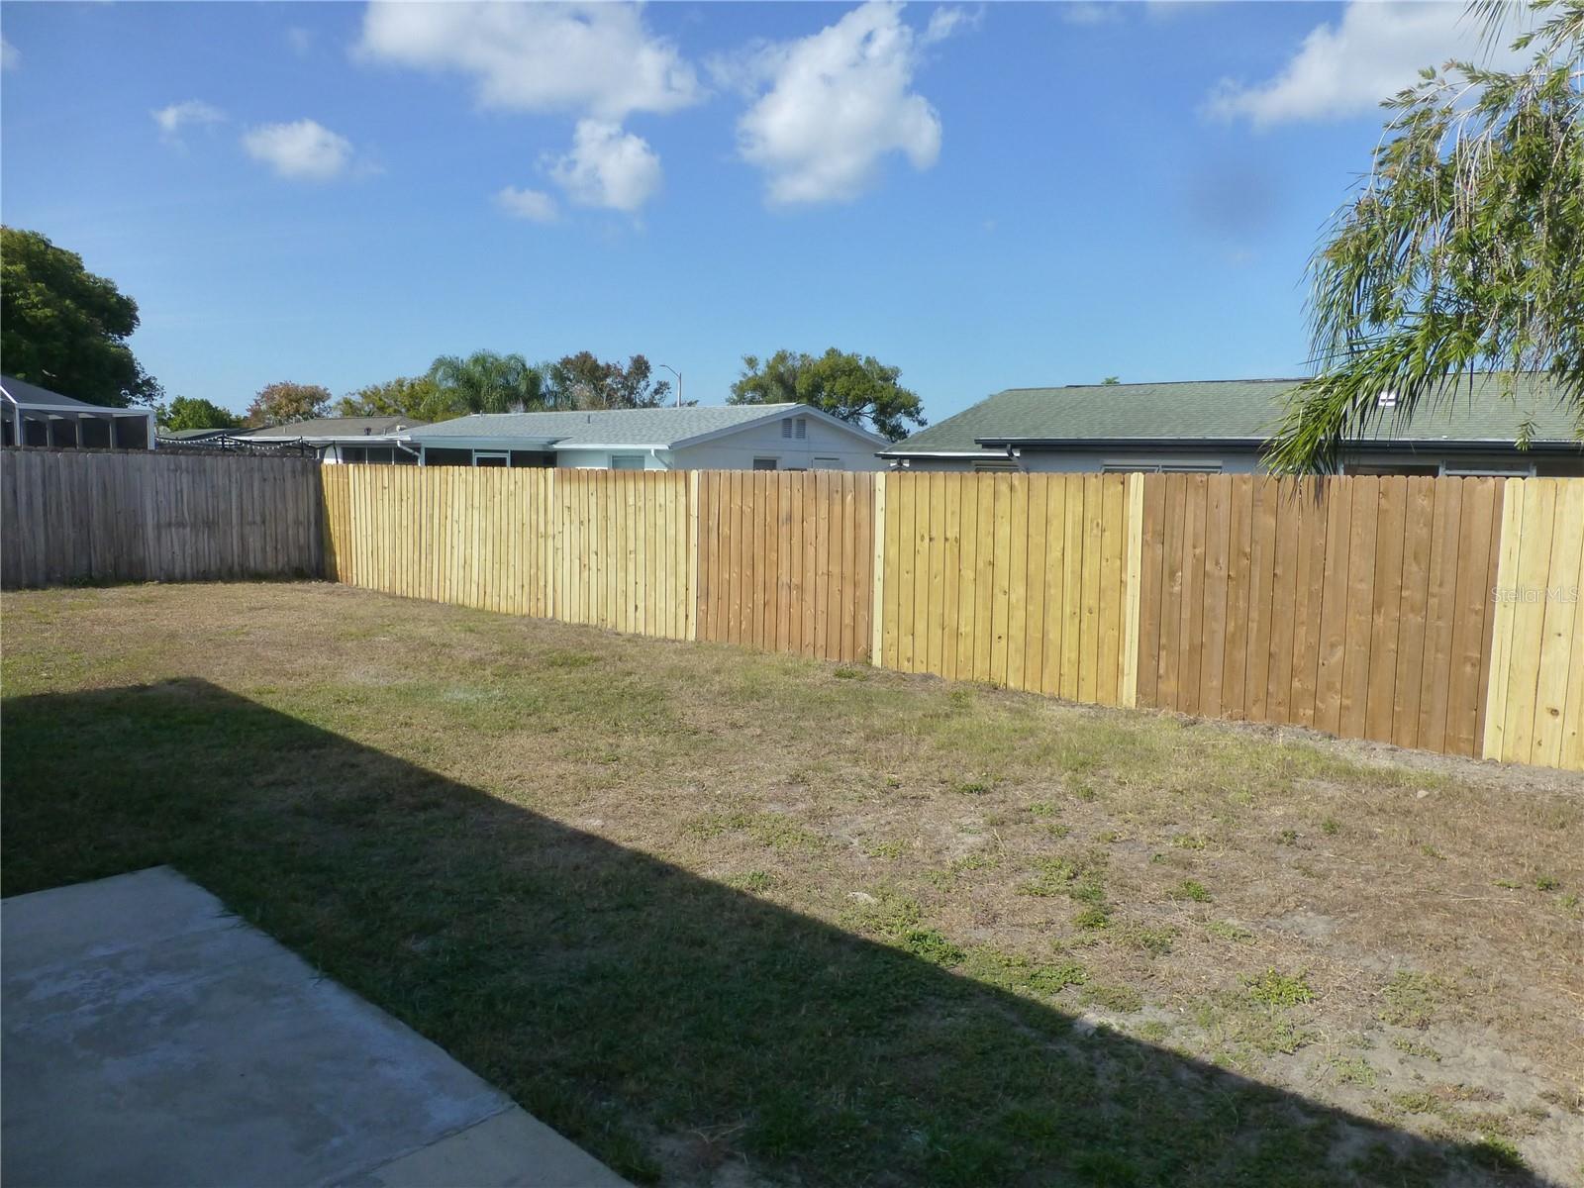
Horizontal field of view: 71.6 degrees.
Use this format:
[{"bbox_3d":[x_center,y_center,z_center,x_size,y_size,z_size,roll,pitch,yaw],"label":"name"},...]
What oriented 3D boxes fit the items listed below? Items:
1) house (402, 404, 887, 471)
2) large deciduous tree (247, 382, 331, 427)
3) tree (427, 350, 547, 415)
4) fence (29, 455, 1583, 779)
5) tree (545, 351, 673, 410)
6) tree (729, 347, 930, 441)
[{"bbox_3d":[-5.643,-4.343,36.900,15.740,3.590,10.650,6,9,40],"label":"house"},{"bbox_3d":[-30.293,-9.534,66.386,5.170,6.490,5.170,-3,7,-24],"label":"large deciduous tree"},{"bbox_3d":[-15.584,-8.705,56.443,6.060,7.440,6.060,-1,7,-15],"label":"tree"},{"bbox_3d":[-2.522,-0.249,10.295,16.200,1.870,4.200,6,9,40],"label":"fence"},{"bbox_3d":[-9.670,-8.990,58.454,6.530,7.630,6.530,-1,7,-9],"label":"tree"},{"bbox_3d":[1.702,-8.182,53.440,9.310,7.400,8.840,1,7,2],"label":"tree"}]

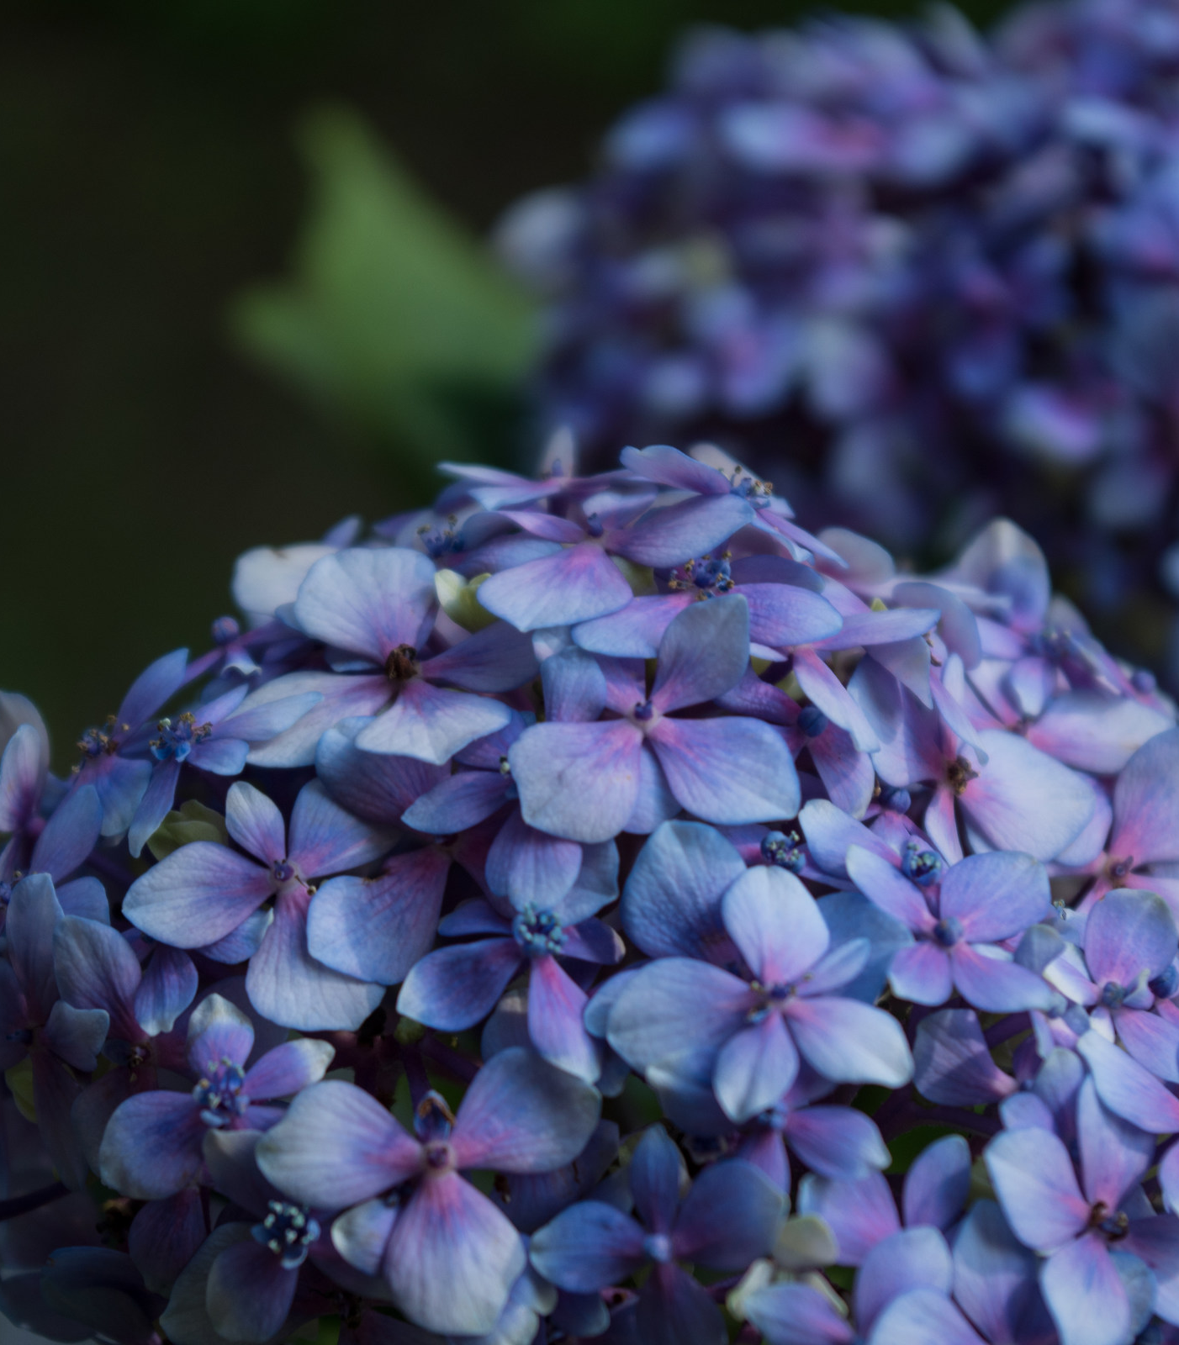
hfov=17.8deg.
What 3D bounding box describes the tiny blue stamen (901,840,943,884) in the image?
[{"bbox_3d":[0.039,0.022,0.439,0.005,0.004,0.005,-8,65,-20],"label":"tiny blue stamen"}]

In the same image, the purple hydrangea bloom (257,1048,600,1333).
[{"bbox_3d":[-0.018,0.059,0.430,0.038,0.032,0.015,3,-2,9],"label":"purple hydrangea bloom"}]

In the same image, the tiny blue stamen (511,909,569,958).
[{"bbox_3d":[-0.006,0.030,0.428,0.006,0.006,0.005,2,-14,7],"label":"tiny blue stamen"}]

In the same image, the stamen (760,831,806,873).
[{"bbox_3d":[0.022,0.021,0.434,0.005,0.005,0.005,-4,-20,-11],"label":"stamen"}]

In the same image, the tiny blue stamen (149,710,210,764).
[{"bbox_3d":[-0.050,0.008,0.462,0.007,0.005,0.005,22,62,46],"label":"tiny blue stamen"}]

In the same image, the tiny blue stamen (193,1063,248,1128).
[{"bbox_3d":[-0.043,0.050,0.440,0.006,0.007,0.005,11,-3,28],"label":"tiny blue stamen"}]

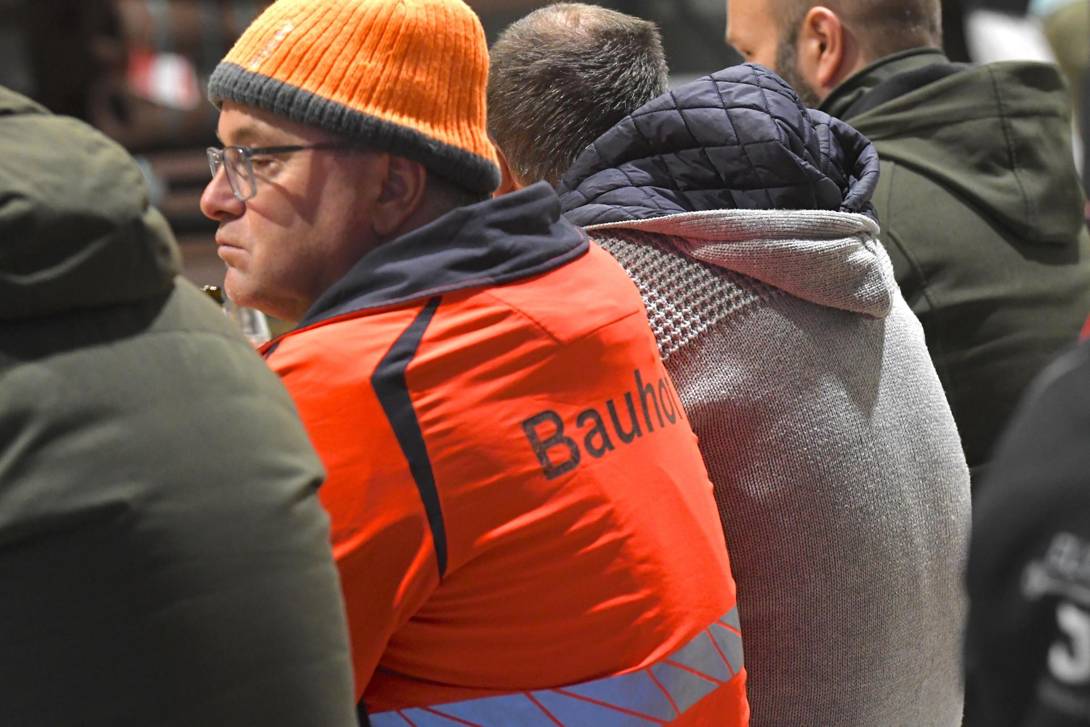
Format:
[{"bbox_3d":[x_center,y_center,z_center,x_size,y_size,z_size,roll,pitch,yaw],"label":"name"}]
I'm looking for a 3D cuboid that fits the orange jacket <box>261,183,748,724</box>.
[{"bbox_3d":[-0.085,0.190,3.610,0.460,0.660,0.580,-6,4,35],"label":"orange jacket"}]

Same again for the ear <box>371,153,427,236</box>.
[{"bbox_3d":[-0.116,-0.137,3.600,0.042,0.069,0.030,10,7,6],"label":"ear"}]

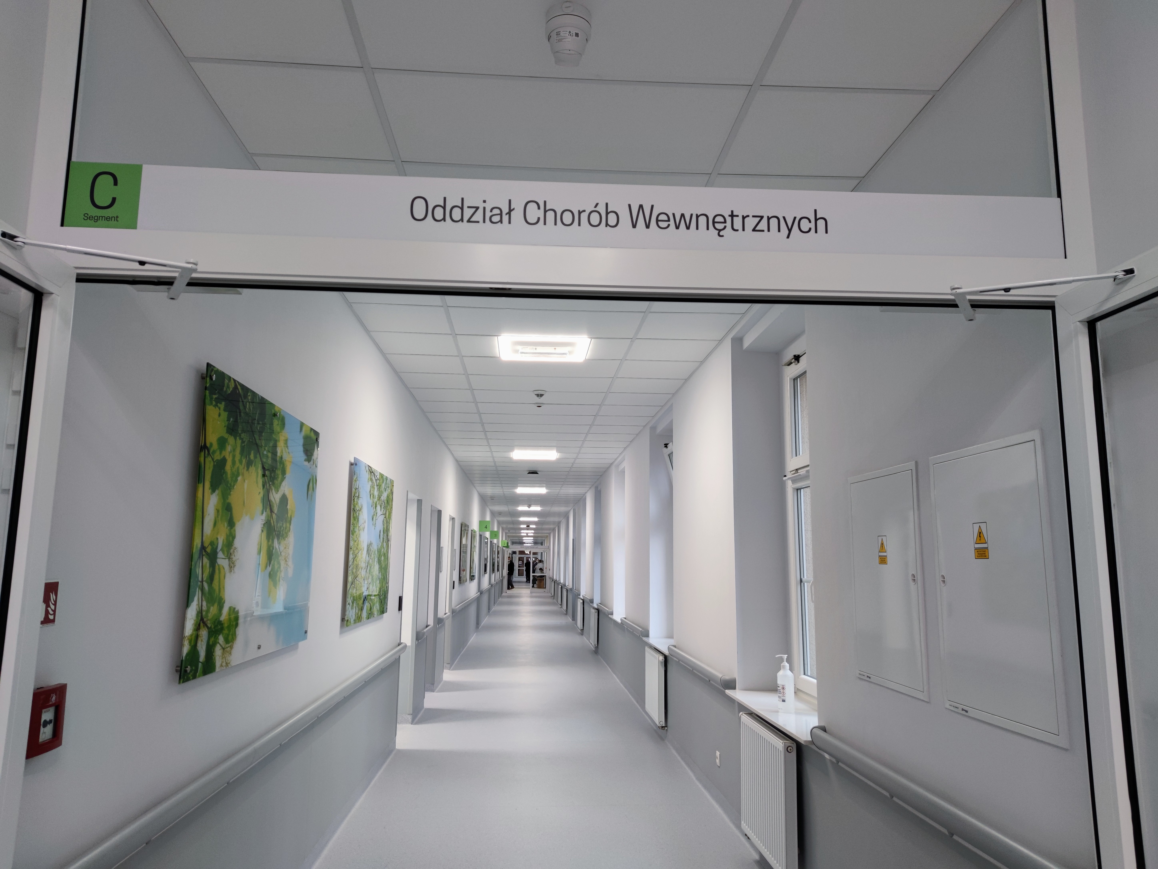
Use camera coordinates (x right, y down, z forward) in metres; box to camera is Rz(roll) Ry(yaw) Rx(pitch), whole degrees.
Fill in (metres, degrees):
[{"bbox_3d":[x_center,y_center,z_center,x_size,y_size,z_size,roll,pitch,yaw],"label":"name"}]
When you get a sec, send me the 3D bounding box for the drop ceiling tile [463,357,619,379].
[{"bbox_3d":[-0.283,-0.531,6.241,1.177,0.025,0.579,1,-9,-4],"label":"drop ceiling tile"}]

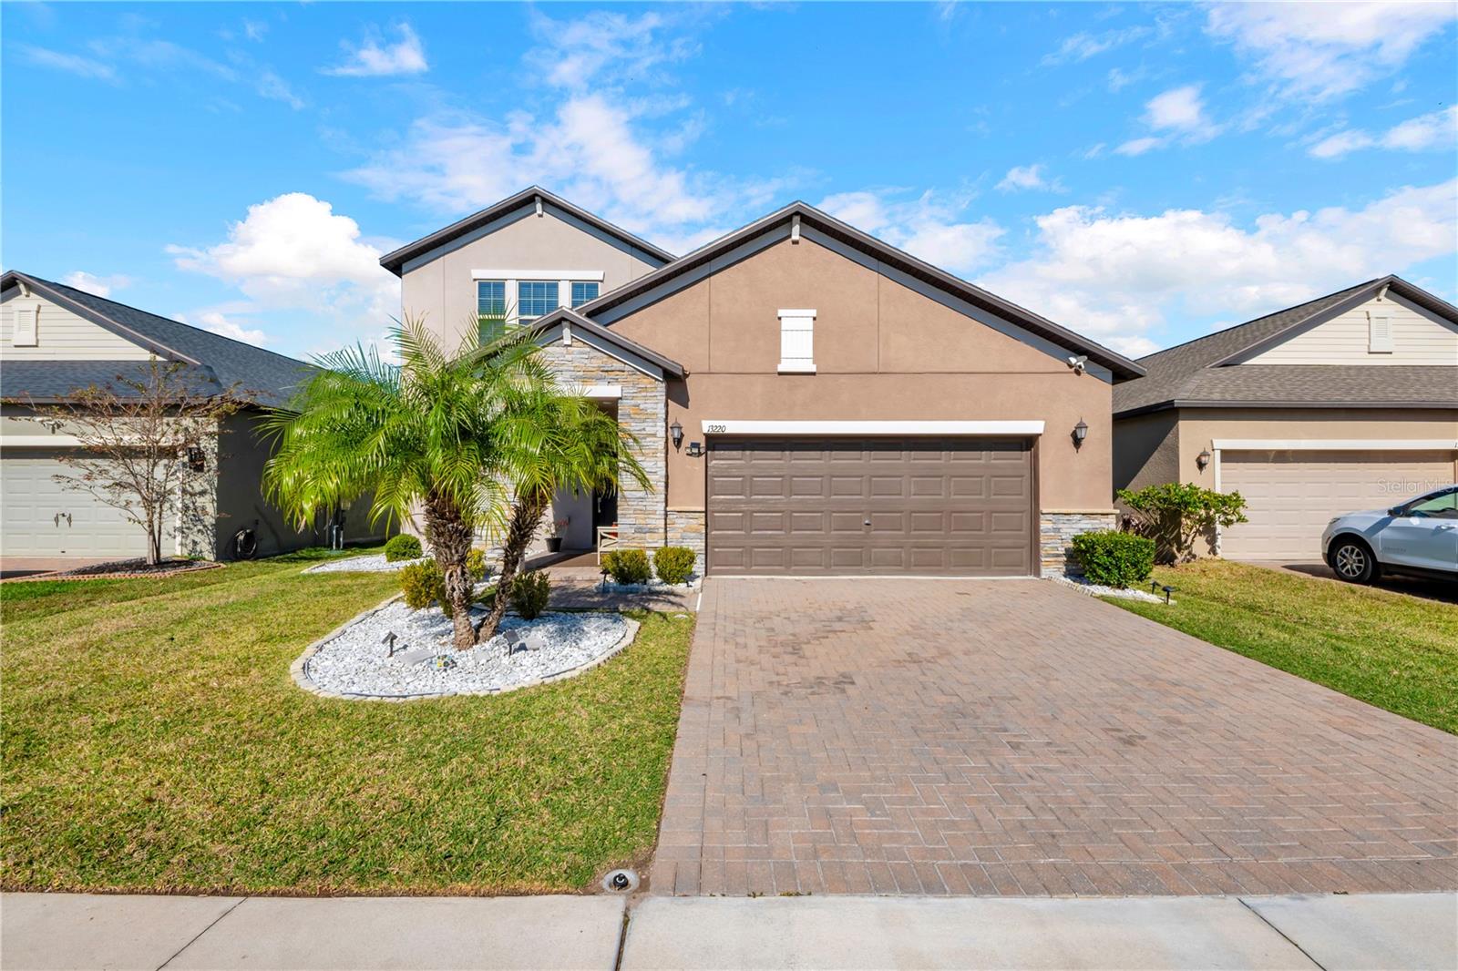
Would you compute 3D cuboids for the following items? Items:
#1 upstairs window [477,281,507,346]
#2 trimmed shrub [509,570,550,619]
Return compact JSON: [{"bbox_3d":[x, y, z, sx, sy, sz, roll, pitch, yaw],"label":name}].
[{"bbox_3d":[-4.891,-3.478,11.700,0.600,1.500,0.130,0,0,0],"label":"upstairs window"},{"bbox_3d":[-2.192,1.205,6.250,0.450,0.550,0.450,0,0,0],"label":"trimmed shrub"}]

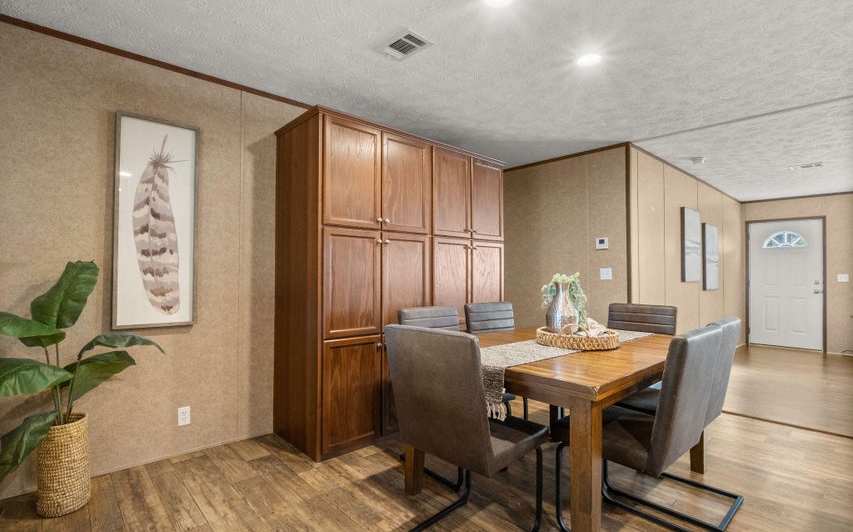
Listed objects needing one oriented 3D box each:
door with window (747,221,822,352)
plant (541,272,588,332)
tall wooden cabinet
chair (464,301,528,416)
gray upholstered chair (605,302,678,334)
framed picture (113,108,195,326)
[{"bbox_3d":[5.708,0.282,6.288,0.053,2.027,0.852,1,-1,-43],"label":"door with window"},{"bbox_3d":[0.760,0.214,2.229,0.261,0.348,0.226,0,-1,19],"label":"plant"},{"bbox_3d":[-0.168,0.107,3.302,1.937,2.210,0.592,1,-1,-43],"label":"tall wooden cabinet"},{"bbox_3d":[0.673,0.747,2.900,0.481,0.922,0.568,1,-1,-43],"label":"chair"},{"bbox_3d":[1.382,0.747,2.717,0.568,0.922,0.476,1,-1,-43],"label":"gray upholstered chair"},{"bbox_3d":[-1.617,-0.260,2.387,0.412,1.259,0.033,1,-1,-40],"label":"framed picture"}]

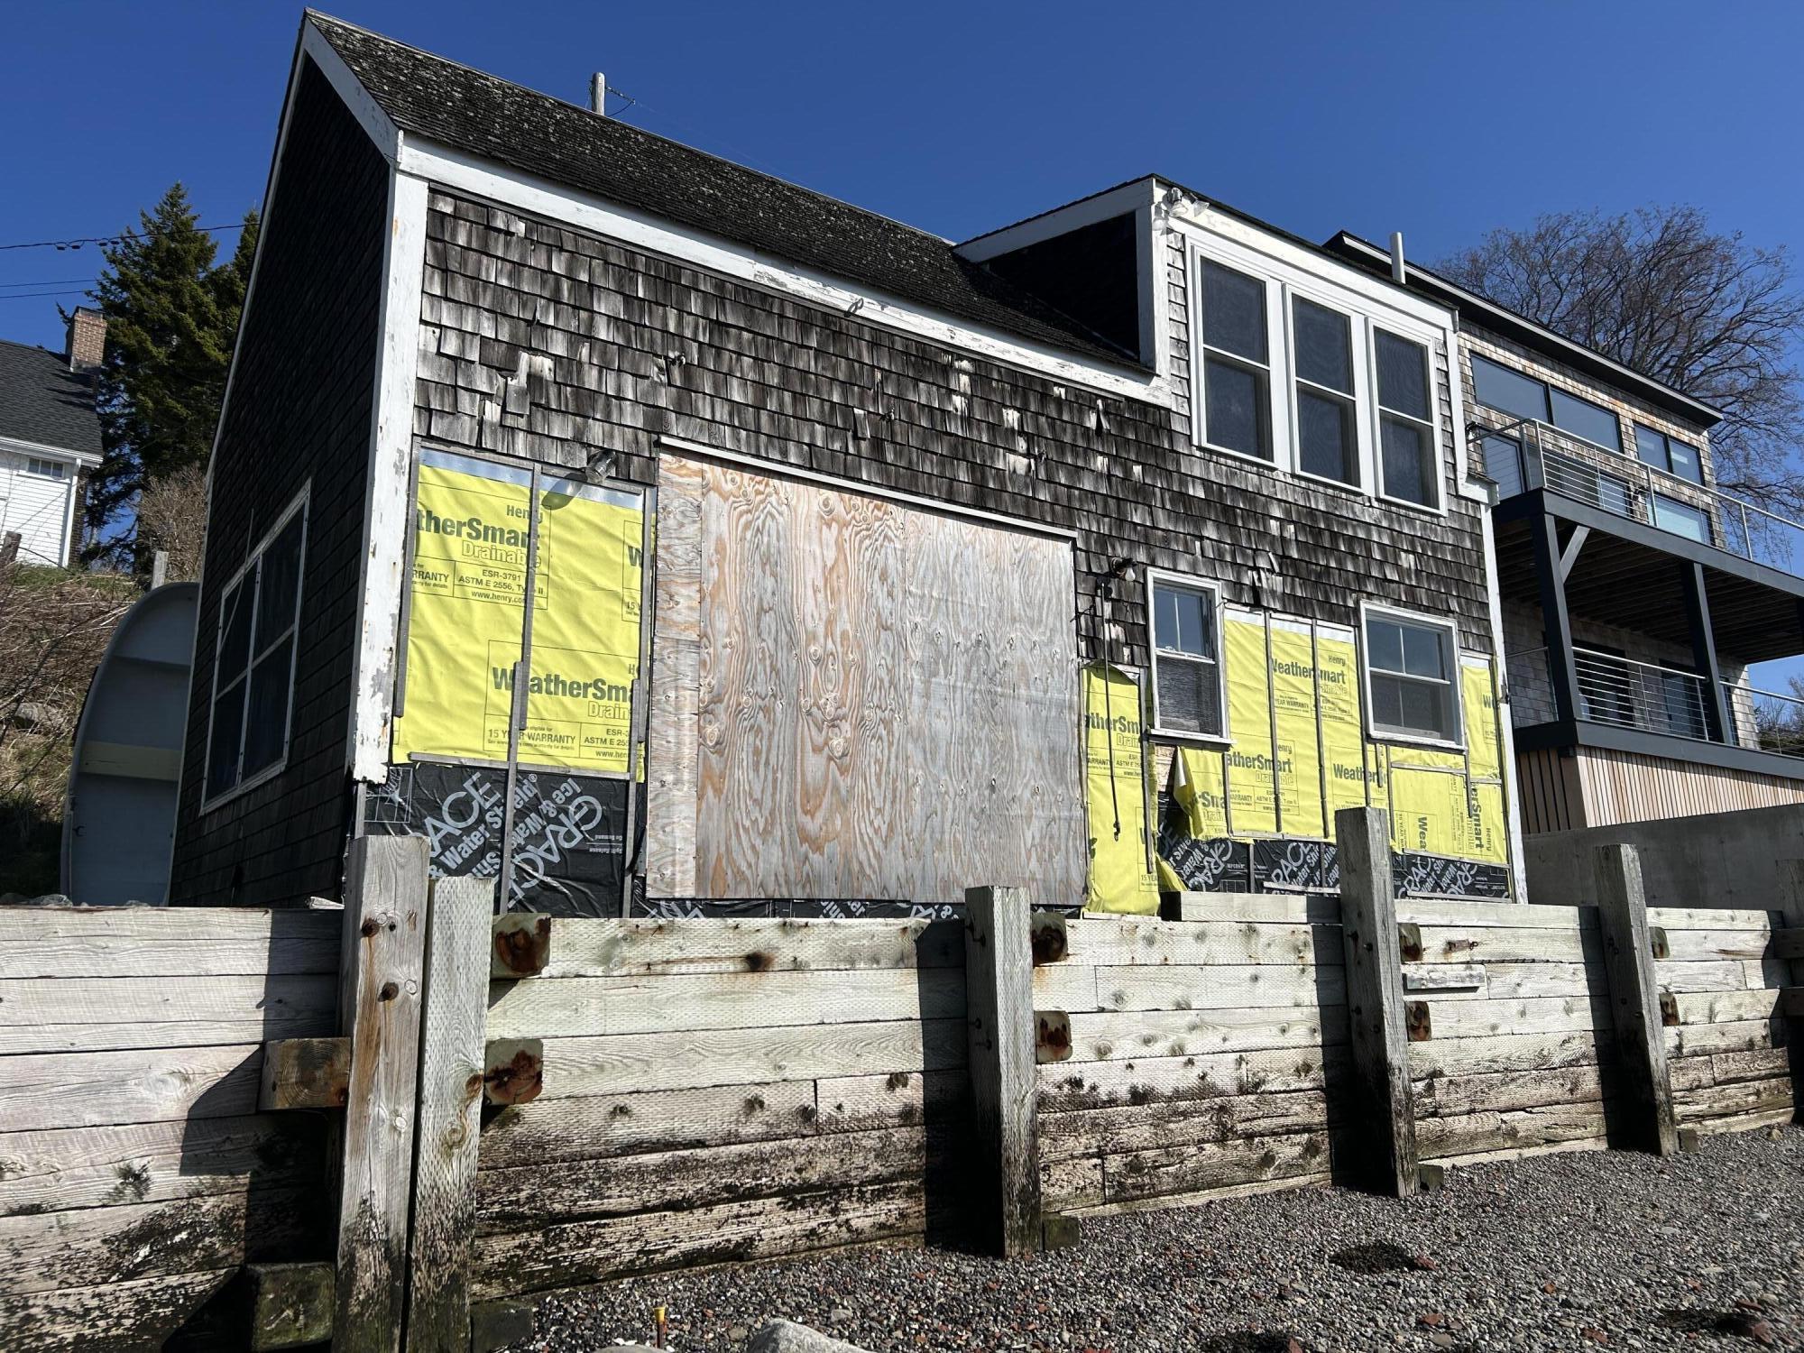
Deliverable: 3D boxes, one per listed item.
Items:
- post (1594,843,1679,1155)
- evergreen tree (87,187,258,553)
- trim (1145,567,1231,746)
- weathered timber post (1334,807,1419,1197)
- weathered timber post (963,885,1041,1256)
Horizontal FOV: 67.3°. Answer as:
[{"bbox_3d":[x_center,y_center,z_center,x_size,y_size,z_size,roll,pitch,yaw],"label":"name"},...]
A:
[{"bbox_3d":[4.406,1.919,8.149,0.185,1.788,0.184,7,-15,-34],"label":"post"},{"bbox_3d":[-17.148,-7.223,31.976,4.200,9.711,4.200,7,-13,-29],"label":"evergreen tree"},{"bbox_3d":[1.789,-0.112,8.443,0.678,1.052,0.100,8,-14,-34],"label":"trim"},{"bbox_3d":[2.377,1.604,6.791,0.184,1.865,0.186,8,-14,-37],"label":"weathered timber post"},{"bbox_3d":[0.399,1.535,5.357,0.185,1.376,0.185,7,-14,-35],"label":"weathered timber post"}]

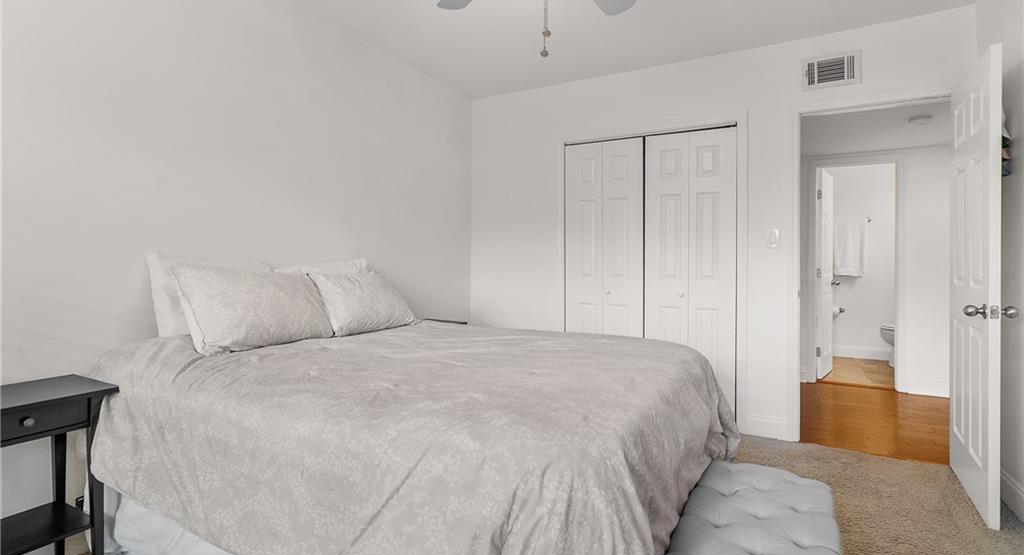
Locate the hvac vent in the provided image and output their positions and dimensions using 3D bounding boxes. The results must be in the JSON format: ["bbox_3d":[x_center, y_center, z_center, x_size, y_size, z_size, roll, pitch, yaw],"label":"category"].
[{"bbox_3d":[1.921,-1.245,2.740,0.300,0.200,0.025,0,1,26],"label":"hvac vent"}]

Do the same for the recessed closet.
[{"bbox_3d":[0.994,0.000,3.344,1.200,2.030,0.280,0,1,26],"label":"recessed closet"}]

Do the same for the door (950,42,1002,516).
[{"bbox_3d":[2.222,0.033,2.203,0.040,2.010,0.760,0,1,35],"label":"door"}]

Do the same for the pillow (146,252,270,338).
[{"bbox_3d":[-1.256,0.074,2.041,0.170,0.360,0.560,-14,-6,25],"label":"pillow"}]

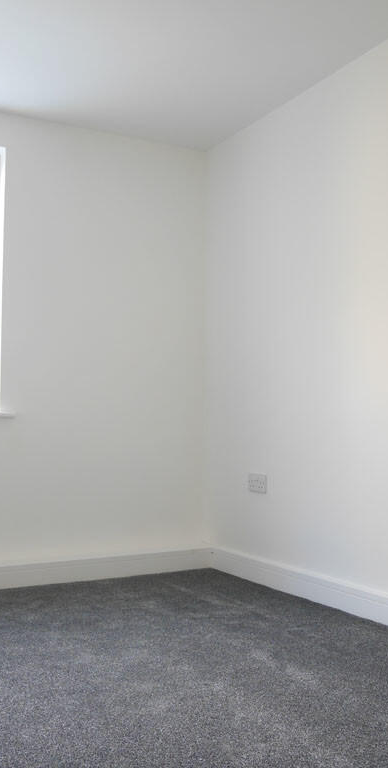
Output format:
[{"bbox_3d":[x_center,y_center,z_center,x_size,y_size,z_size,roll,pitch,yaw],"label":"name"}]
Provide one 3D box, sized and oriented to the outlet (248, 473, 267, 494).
[{"bbox_3d":[0.309,0.487,3.473,0.012,0.086,0.146,2,-4,-28],"label":"outlet"}]

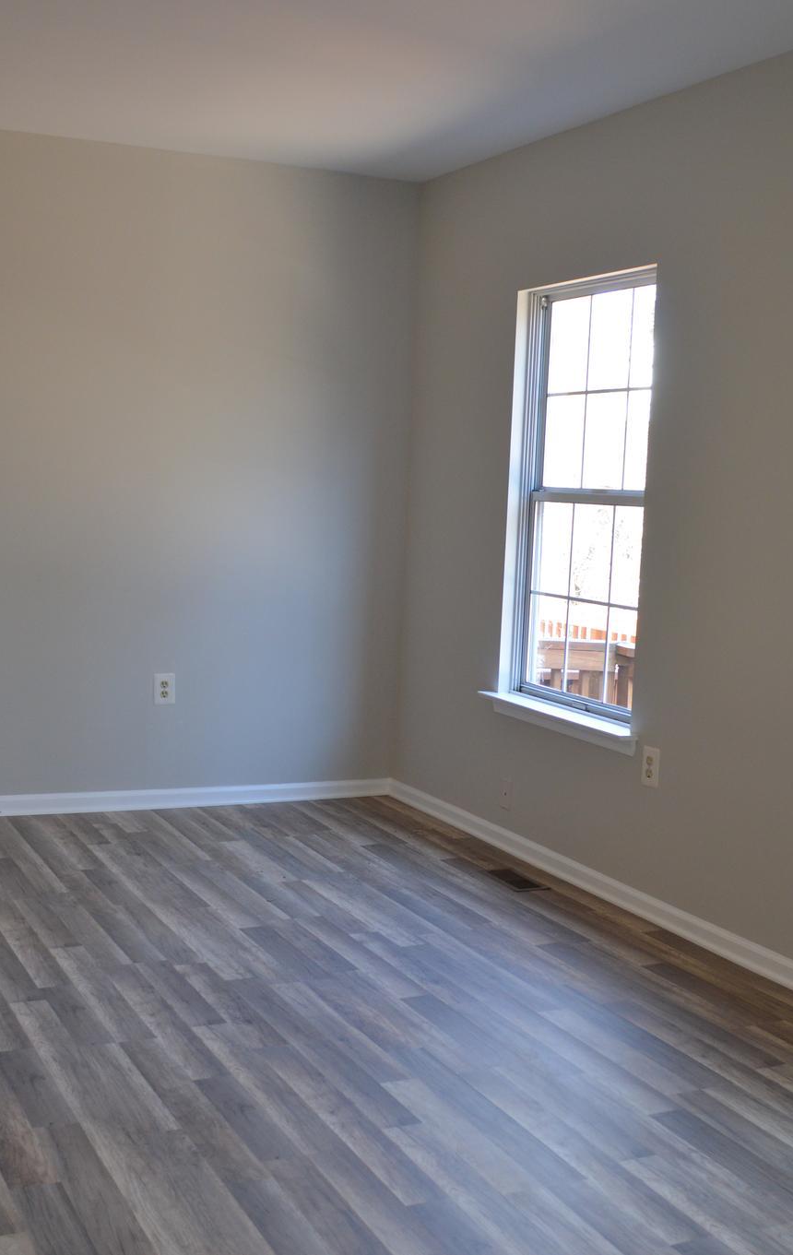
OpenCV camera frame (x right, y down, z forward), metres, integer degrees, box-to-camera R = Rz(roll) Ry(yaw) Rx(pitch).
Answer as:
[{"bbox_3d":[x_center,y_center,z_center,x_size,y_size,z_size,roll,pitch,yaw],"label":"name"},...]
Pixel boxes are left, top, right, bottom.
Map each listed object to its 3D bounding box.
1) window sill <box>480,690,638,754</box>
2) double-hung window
[{"bbox_3d":[0.539,0.311,4.601,0.120,0.070,0.950,0,6,-26],"label":"window sill"},{"bbox_3d":[0.619,-0.419,4.595,0.120,1.390,0.800,0,6,-26],"label":"double-hung window"}]

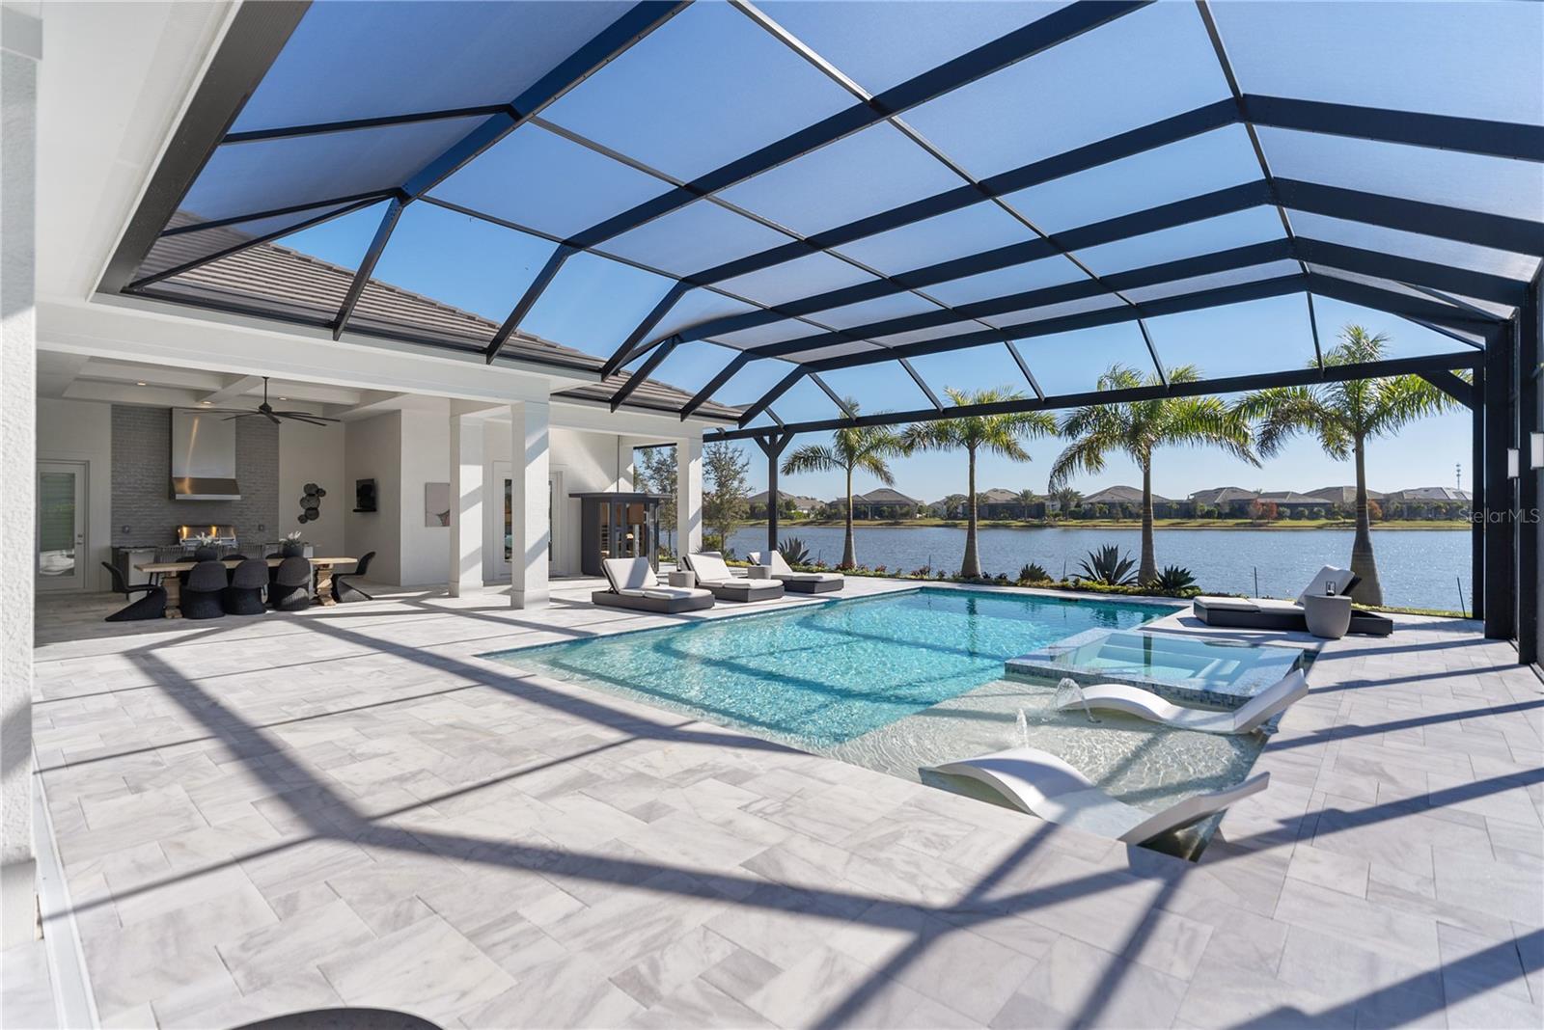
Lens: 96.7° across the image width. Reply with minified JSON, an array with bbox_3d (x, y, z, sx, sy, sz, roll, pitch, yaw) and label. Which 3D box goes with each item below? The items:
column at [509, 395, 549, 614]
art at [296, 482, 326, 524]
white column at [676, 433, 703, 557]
[{"bbox_3d":[-3.960,-0.155,11.217,0.430,3.320,0.430,0,1,41],"label":"column"},{"bbox_3d":[-11.018,-0.261,16.443,0.080,0.966,0.582,0,1,41],"label":"art"},{"bbox_3d":[-2.031,-0.197,17.016,0.430,3.320,0.430,0,1,41],"label":"white column"}]

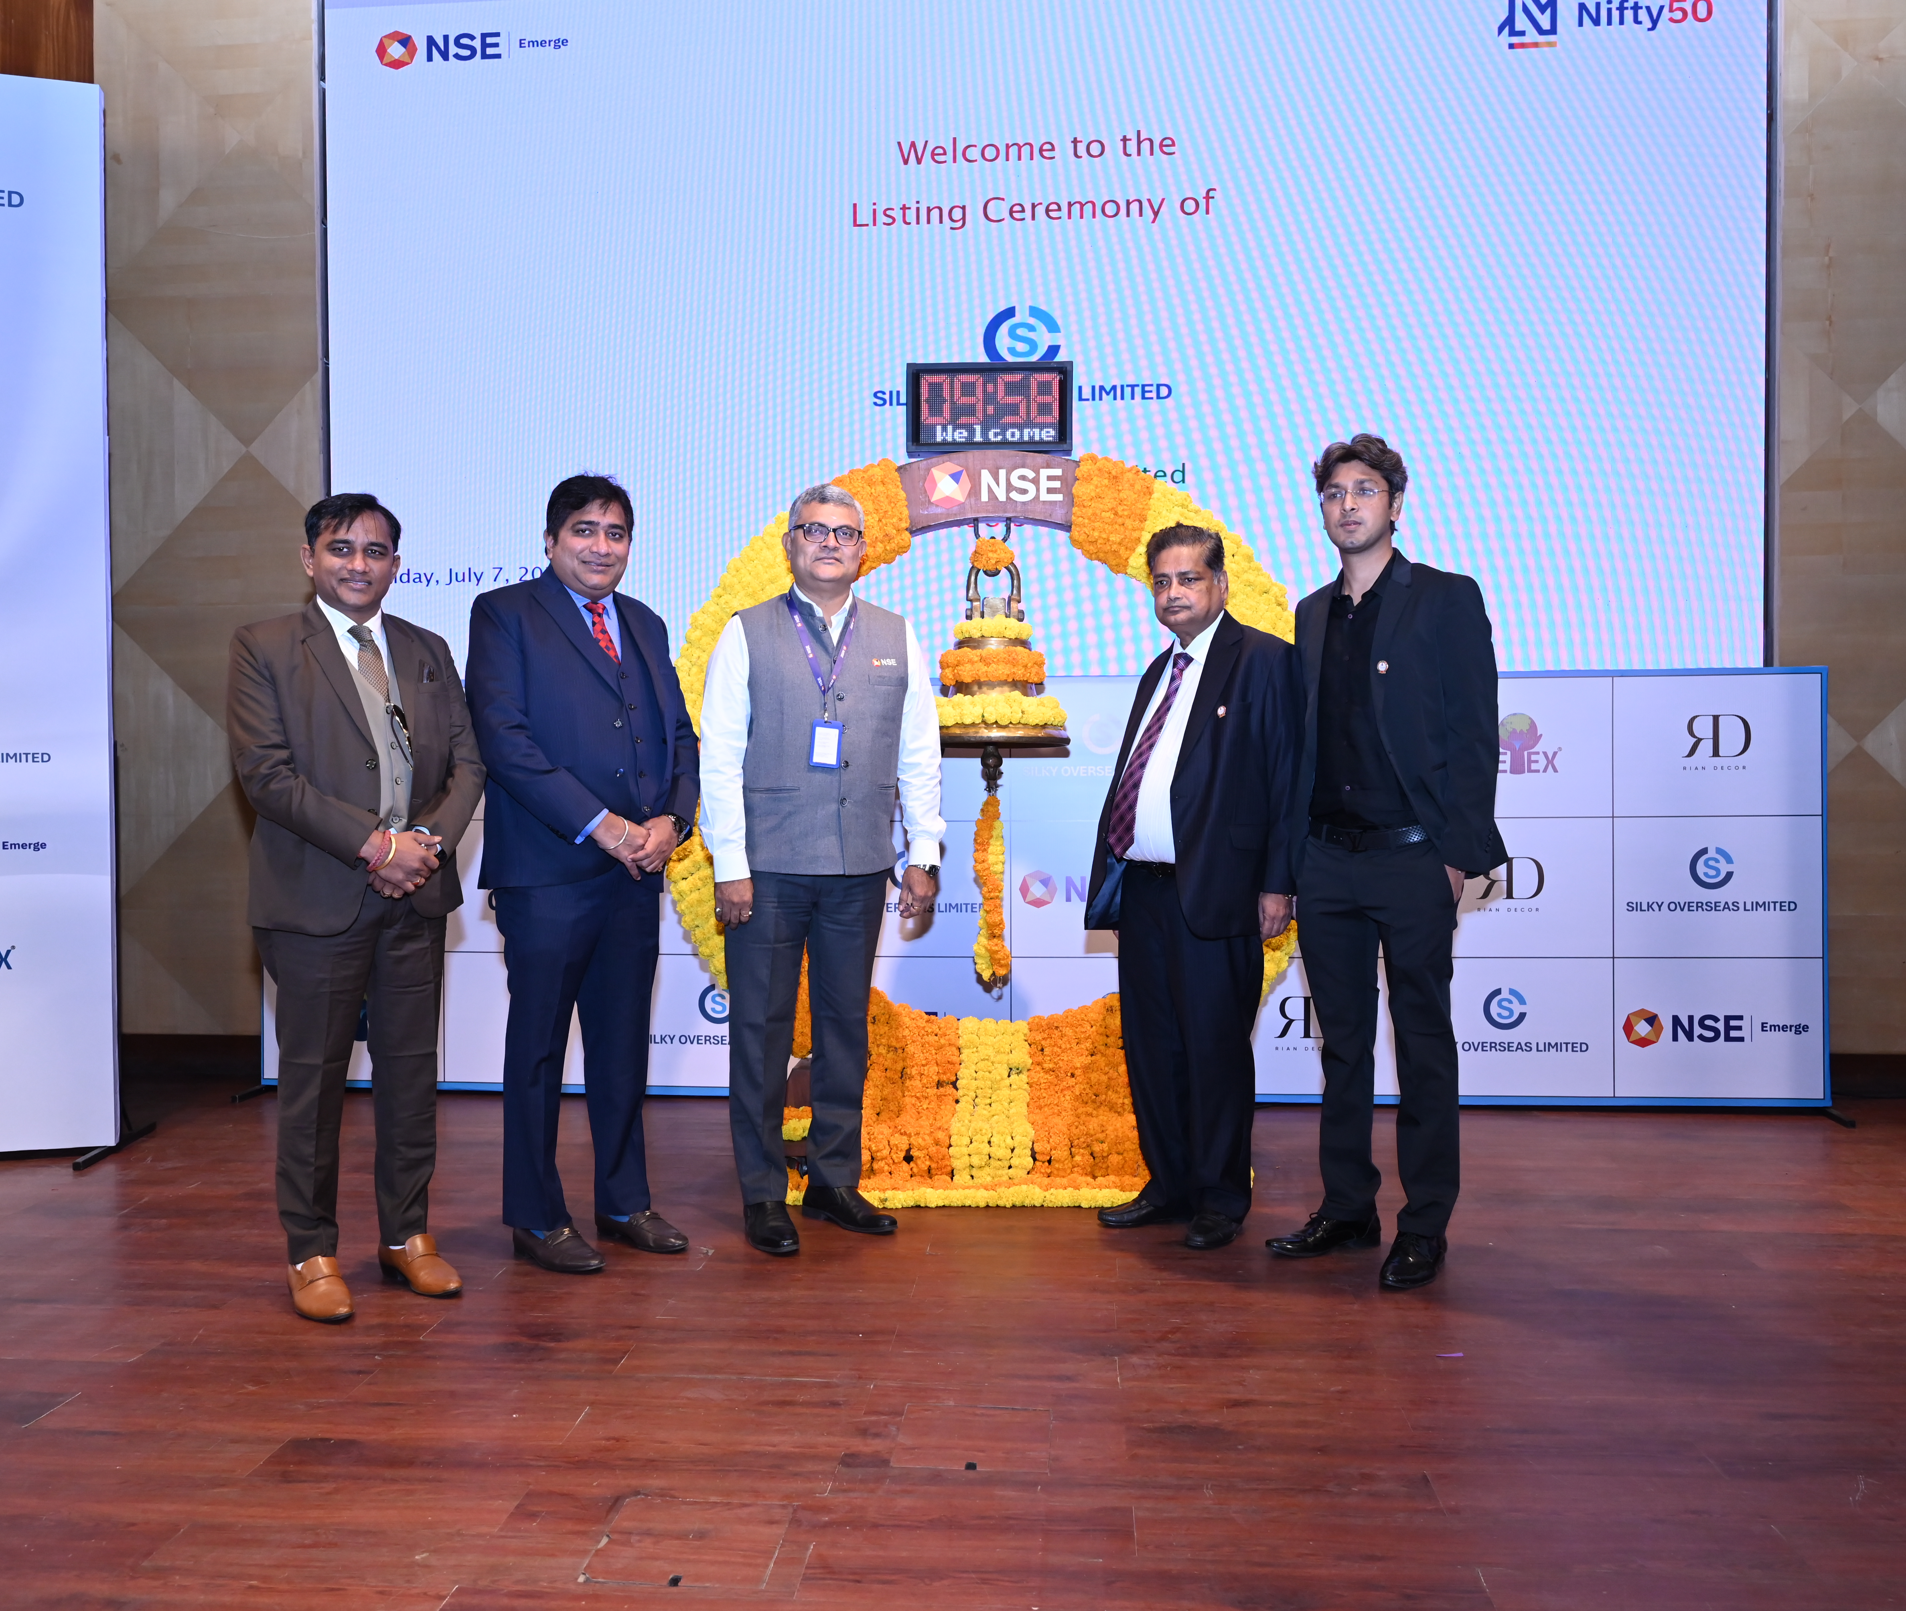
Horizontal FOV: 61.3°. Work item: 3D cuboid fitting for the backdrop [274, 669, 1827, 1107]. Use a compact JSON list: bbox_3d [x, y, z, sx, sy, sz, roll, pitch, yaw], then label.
[{"bbox_3d":[0.196,0.270,5.330,5.180,1.390,0.060,0,1,5],"label":"backdrop"}]

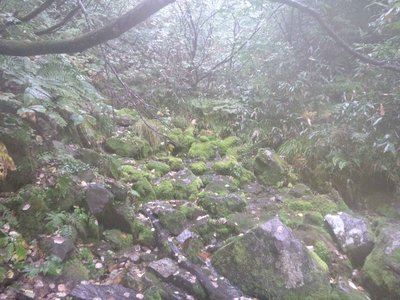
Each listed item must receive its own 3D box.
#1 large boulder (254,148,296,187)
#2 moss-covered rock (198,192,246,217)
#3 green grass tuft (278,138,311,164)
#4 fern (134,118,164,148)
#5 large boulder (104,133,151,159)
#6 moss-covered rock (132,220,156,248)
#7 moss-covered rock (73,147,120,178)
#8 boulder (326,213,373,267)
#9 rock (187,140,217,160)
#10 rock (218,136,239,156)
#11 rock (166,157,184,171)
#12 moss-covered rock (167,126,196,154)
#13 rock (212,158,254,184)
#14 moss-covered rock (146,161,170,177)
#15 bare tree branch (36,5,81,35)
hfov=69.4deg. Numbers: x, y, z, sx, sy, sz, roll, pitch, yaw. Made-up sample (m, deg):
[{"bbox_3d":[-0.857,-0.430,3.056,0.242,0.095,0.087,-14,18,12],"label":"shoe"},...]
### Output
[{"bbox_3d":[1.411,0.327,5.400,0.708,0.646,0.647,0,7,0],"label":"large boulder"},{"bbox_3d":[0.292,0.707,3.750,0.604,0.270,0.450,0,6,0],"label":"moss-covered rock"},{"bbox_3d":[1.653,0.009,5.000,0.571,0.460,0.500,0,6,0],"label":"green grass tuft"},{"bbox_3d":[-0.996,-0.326,5.700,0.574,0.550,0.500,0,6,0],"label":"fern"},{"bbox_3d":[-1.681,-0.081,6.700,1.035,0.484,0.724,0,7,0],"label":"large boulder"},{"bbox_3d":[-0.567,0.853,2.950,0.238,0.270,0.260,0,6,0],"label":"moss-covered rock"},{"bbox_3d":[-1.576,0.190,4.400,0.709,0.420,0.550,0,6,0],"label":"moss-covered rock"},{"bbox_3d":[1.656,0.991,3.200,0.537,0.555,0.430,0,7,0],"label":"boulder"},{"bbox_3d":[0.085,0.012,7.000,0.705,0.428,0.564,0,7,0],"label":"rock"},{"bbox_3d":[0.582,-0.071,5.900,0.396,0.360,0.400,0,6,0],"label":"rock"},{"bbox_3d":[-0.534,0.294,6.300,0.381,0.271,0.343,0,7,0],"label":"rock"},{"bbox_3d":[-0.466,-0.280,7.700,0.724,0.635,0.579,0,7,0],"label":"moss-covered rock"},{"bbox_3d":[0.661,0.424,5.700,0.804,0.453,0.603,0,7,0],"label":"rock"},{"bbox_3d":[-0.862,0.384,6.000,0.483,0.294,0.387,0,7,0],"label":"moss-covered rock"},{"bbox_3d":[-1.726,-1.557,3.500,0.541,0.363,0.300,0,6,0],"label":"bare tree branch"}]

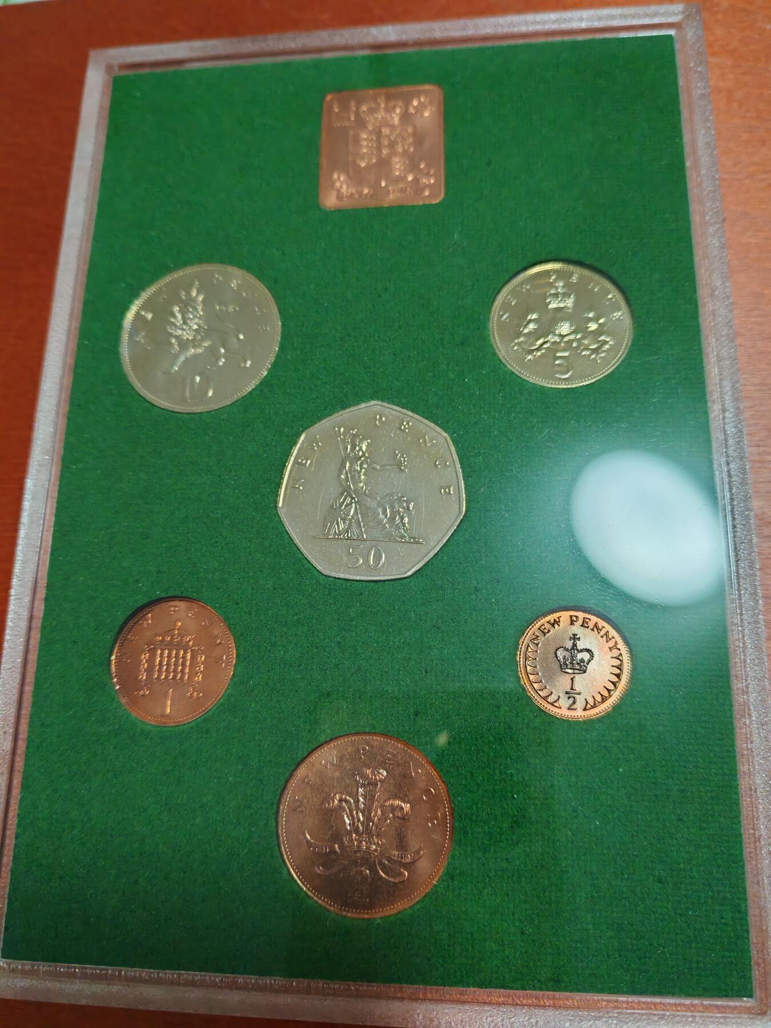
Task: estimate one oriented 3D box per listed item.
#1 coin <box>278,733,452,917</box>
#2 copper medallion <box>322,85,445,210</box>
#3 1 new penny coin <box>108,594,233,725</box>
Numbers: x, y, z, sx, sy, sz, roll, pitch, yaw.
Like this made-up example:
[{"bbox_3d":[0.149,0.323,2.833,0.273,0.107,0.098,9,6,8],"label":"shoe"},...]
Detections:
[{"bbox_3d":[-0.003,0.046,0.119,0.026,0.002,0.026,-1,75,5],"label":"coin"},{"bbox_3d":[-0.001,-0.068,0.149,0.023,0.002,0.026,-1,75,5],"label":"copper medallion"},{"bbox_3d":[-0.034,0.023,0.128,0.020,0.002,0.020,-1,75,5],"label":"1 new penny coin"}]

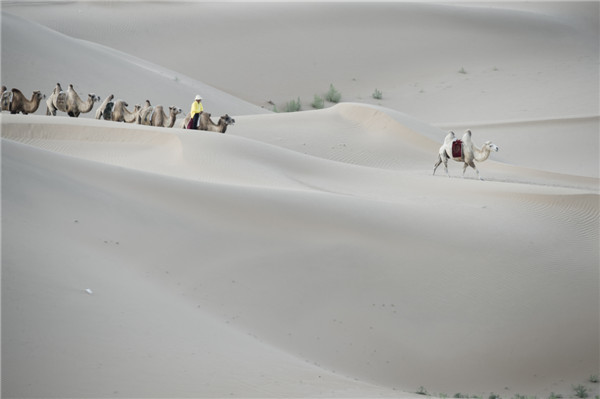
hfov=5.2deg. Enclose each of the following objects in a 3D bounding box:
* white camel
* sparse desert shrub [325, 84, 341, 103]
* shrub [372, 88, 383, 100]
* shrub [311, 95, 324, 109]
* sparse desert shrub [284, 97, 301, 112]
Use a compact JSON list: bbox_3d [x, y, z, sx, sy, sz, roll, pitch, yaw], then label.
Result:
[{"bbox_3d":[7.214,-1.950,290.000,2.800,2.220,0.800,1,4,11],"label":"white camel"},{"bbox_3d":[1.762,-5.583,352.000,0.830,0.988,0.788,0,4,0],"label":"sparse desert shrub"},{"bbox_3d":[4.162,-5.641,357.000,0.552,0.616,0.524,0,4,0],"label":"shrub"},{"bbox_3d":[0.943,-5.116,349.000,0.681,0.770,0.647,0,4,0],"label":"shrub"},{"bbox_3d":[-0.350,-4.900,345.000,0.803,0.839,0.763,0,4,0],"label":"sparse desert shrub"}]

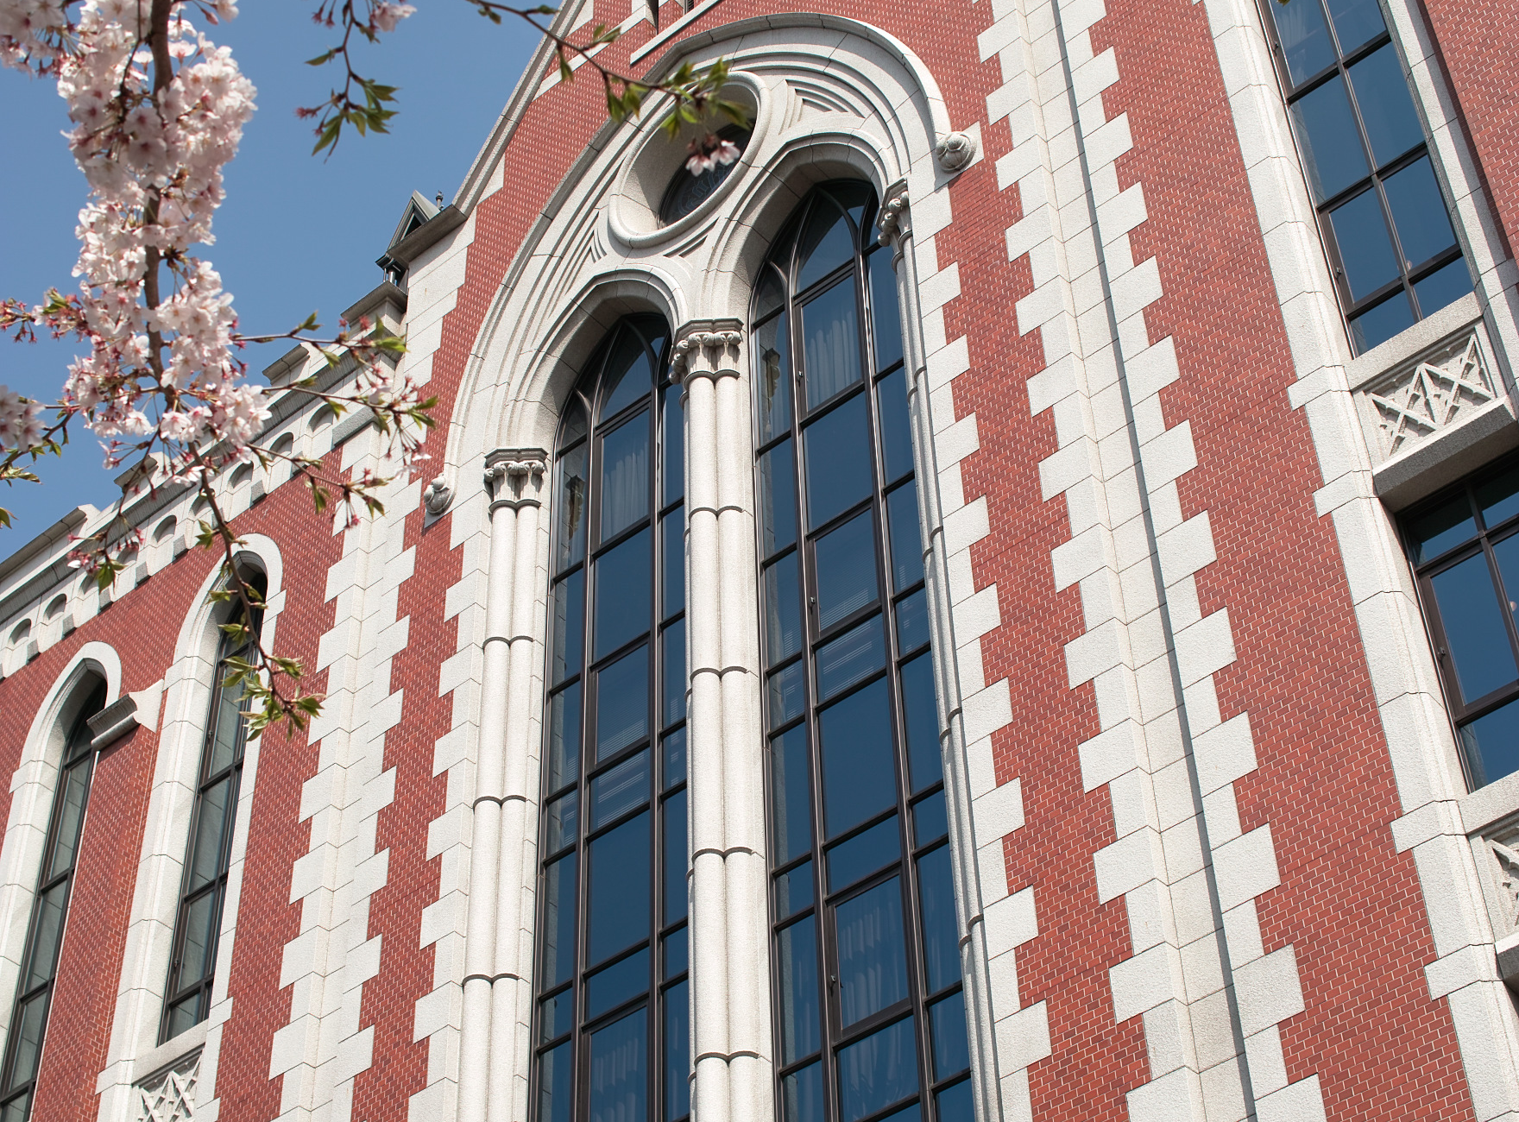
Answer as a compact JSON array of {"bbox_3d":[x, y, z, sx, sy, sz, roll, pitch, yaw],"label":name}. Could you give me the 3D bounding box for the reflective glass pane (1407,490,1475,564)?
[{"bbox_3d":[5.182,-0.252,19.818,0.538,0.568,0.050,-31,-50,27],"label":"reflective glass pane"}]

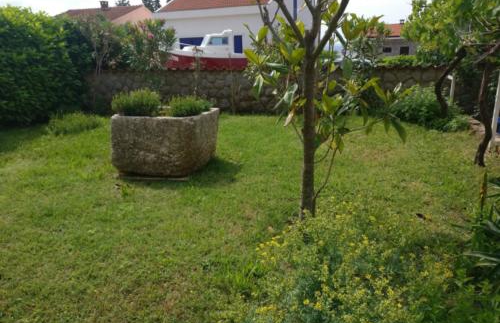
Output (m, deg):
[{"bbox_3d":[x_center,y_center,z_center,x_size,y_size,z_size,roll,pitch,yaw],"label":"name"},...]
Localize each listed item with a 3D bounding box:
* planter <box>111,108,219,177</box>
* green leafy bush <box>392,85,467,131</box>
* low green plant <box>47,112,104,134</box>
[{"bbox_3d":[-1.100,-0.306,5.578,1.133,0.742,1.058,2,14,9],"label":"planter"},{"bbox_3d":[4.042,-1.280,9.055,1.600,0.980,1.300,0,14,0],"label":"green leafy bush"},{"bbox_3d":[-3.990,-0.913,9.126,1.250,0.380,0.950,-5,14,-19],"label":"low green plant"}]

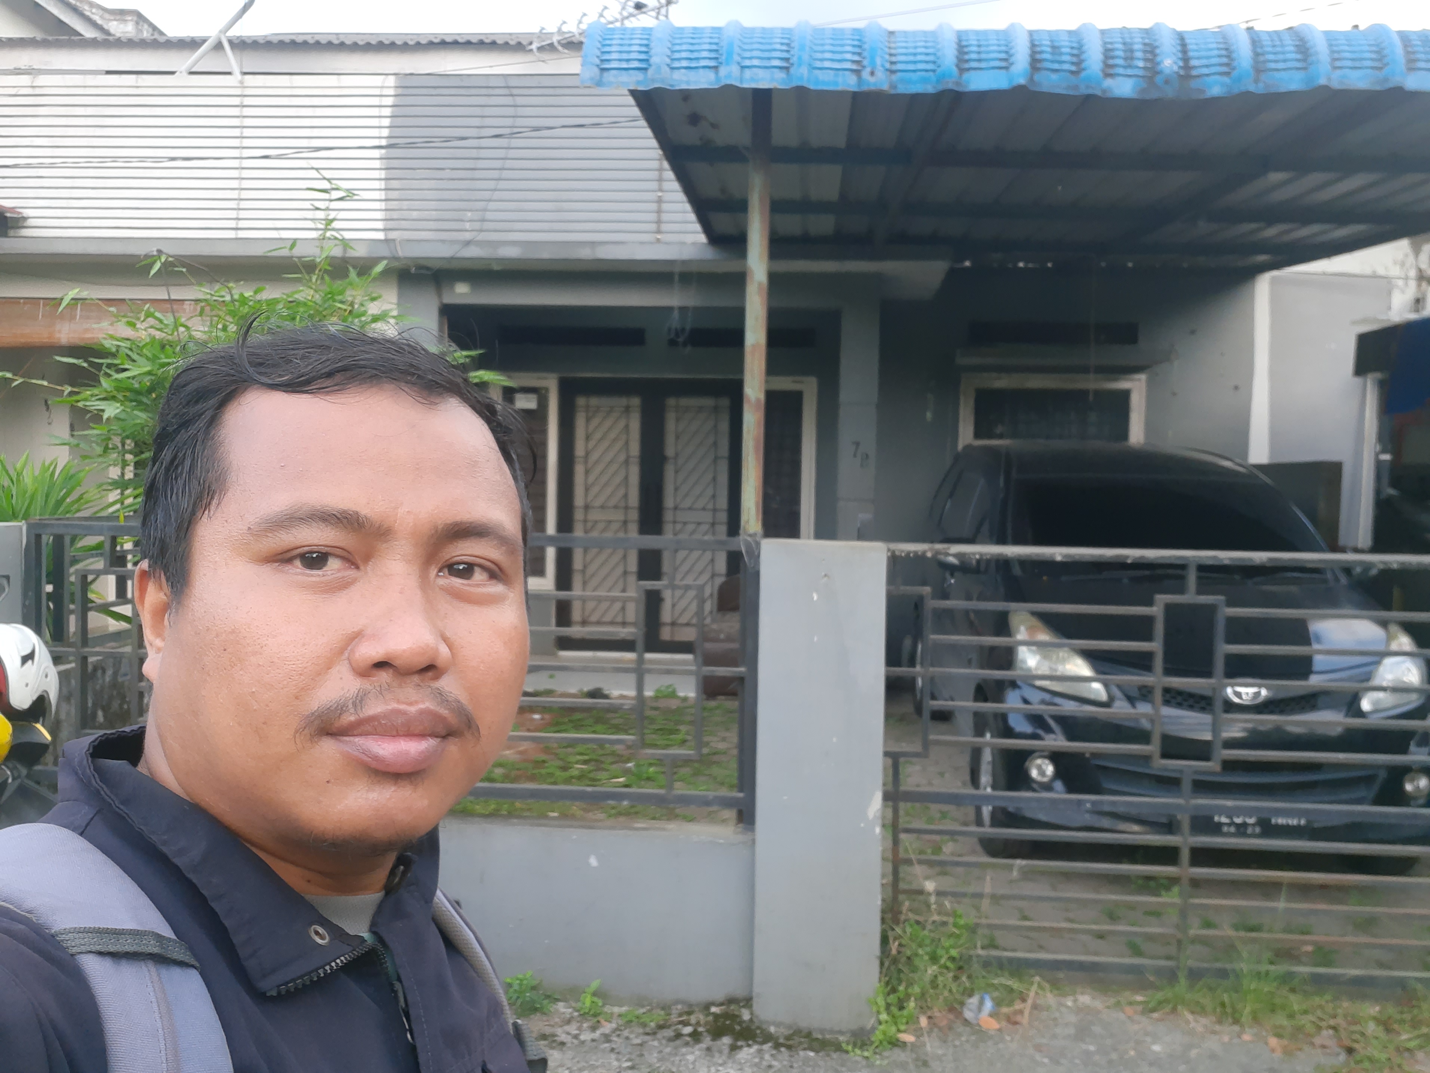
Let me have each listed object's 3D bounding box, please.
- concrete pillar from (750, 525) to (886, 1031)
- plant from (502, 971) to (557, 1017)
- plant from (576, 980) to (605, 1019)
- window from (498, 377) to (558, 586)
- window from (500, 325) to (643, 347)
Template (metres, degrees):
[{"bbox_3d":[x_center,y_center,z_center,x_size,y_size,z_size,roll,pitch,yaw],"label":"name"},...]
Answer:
[{"bbox_3d":[0.297,0.681,3.014,0.342,1.348,0.330,1,2,4],"label":"concrete pillar"},{"bbox_3d":[-0.517,1.276,2.881,0.146,0.127,0.124,1,2,4],"label":"plant"},{"bbox_3d":[-0.345,1.289,2.875,0.078,0.109,0.066,1,2,4],"label":"plant"},{"bbox_3d":[-1.451,-0.416,7.950,0.508,1.605,0.100,1,2,2],"label":"window"},{"bbox_3d":[-1.100,-1.536,7.950,1.144,0.161,0.100,1,2,2],"label":"window"}]

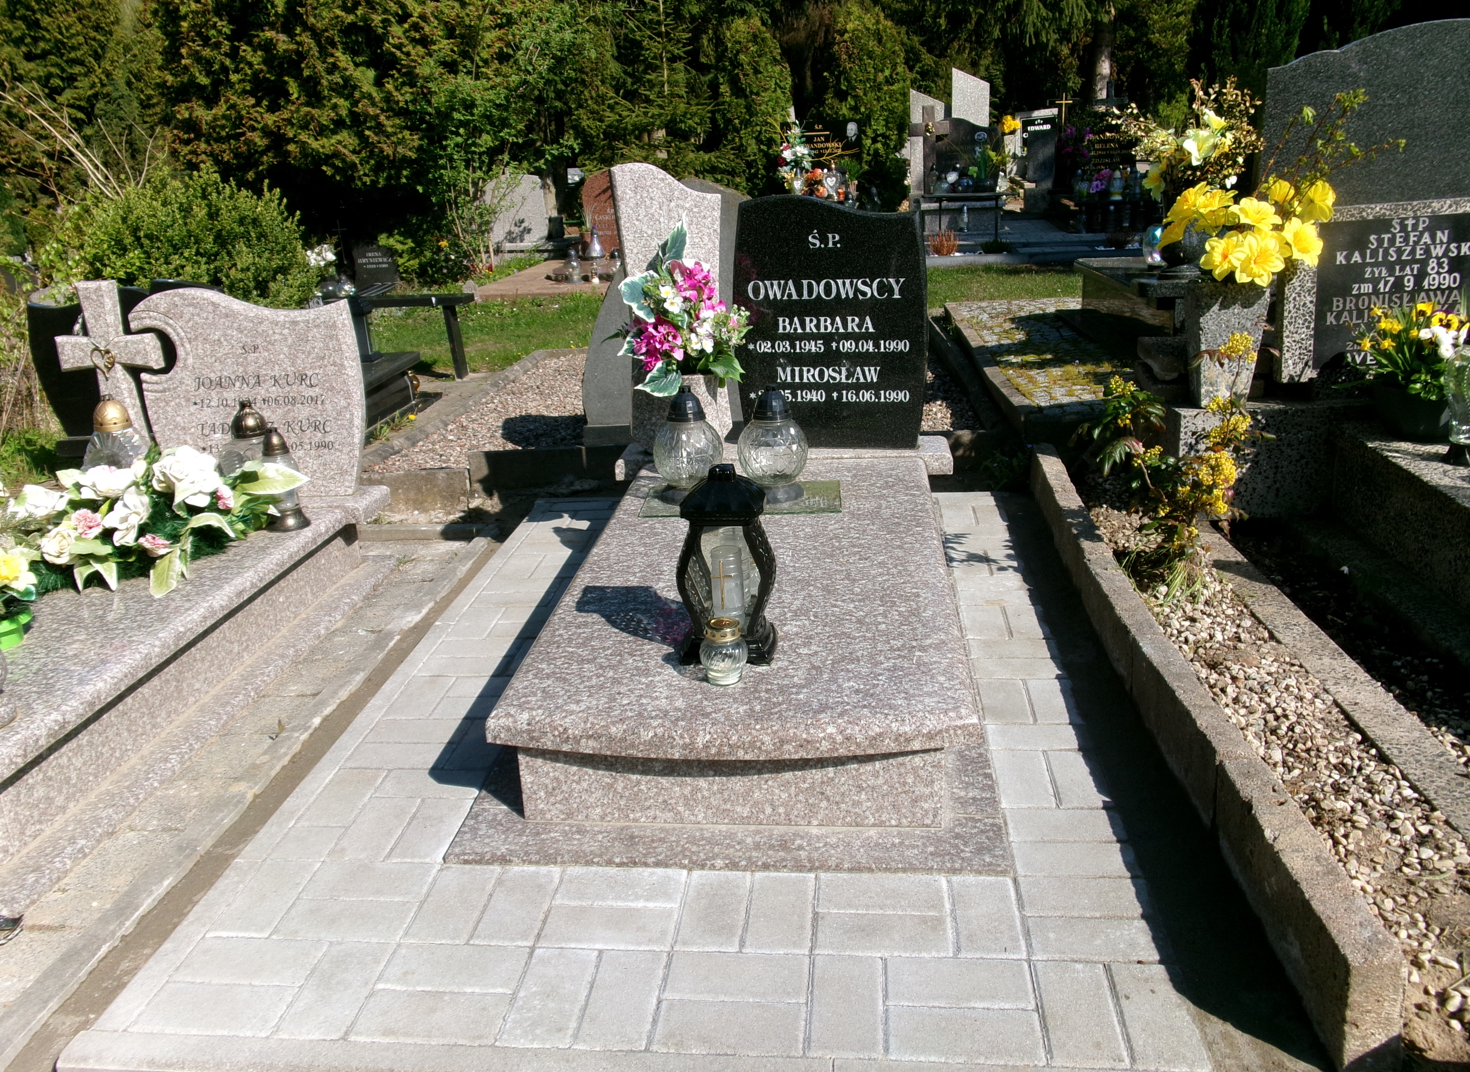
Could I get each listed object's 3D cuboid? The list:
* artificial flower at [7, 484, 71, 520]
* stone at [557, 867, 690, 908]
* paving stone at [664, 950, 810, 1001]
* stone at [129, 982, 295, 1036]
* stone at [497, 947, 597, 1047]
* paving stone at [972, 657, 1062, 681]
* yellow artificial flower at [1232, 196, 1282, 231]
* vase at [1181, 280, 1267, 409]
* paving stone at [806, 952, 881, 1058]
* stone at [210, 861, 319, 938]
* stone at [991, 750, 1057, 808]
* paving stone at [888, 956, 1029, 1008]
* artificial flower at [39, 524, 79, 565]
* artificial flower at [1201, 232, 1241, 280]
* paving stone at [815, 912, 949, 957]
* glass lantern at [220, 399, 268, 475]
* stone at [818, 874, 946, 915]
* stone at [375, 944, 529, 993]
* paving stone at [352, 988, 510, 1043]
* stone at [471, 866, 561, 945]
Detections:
[{"bbox_3d":[-1.623,-0.079,2.771,0.135,0.080,0.110,-9,20,-16],"label":"artificial flower"},{"bbox_3d":[-0.183,0.592,1.917,0.200,0.060,0.100,-1,19,6],"label":"stone"},{"bbox_3d":[0.004,0.646,1.682,0.200,0.055,0.100,-1,19,6],"label":"paving stone"},{"bbox_3d":[-0.715,0.681,1.653,0.200,0.060,0.100,-1,19,6],"label":"stone"},{"bbox_3d":[-0.258,0.674,1.684,0.100,0.060,0.199,-1,19,6],"label":"stone"},{"bbox_3d":[0.616,0.314,2.564,0.200,0.055,0.100,-1,19,6],"label":"paving stone"},{"bbox_3d":[1.291,-0.797,2.942,0.125,0.060,0.100,5,64,23],"label":"yellow artificial flower"},{"bbox_3d":[1.259,-0.496,3.058,0.165,0.300,0.145,-3,18,2],"label":"vase"},{"bbox_3d":[0.151,0.656,1.606,0.100,0.060,0.200,-1,19,6],"label":"paving stone"},{"bbox_3d":[-0.757,0.614,1.932,0.100,0.060,0.200,-1,19,6],"label":"stone"},{"bbox_3d":[0.518,0.462,2.135,0.093,0.060,0.199,-1,19,6],"label":"stone"},{"bbox_3d":[0.306,0.638,1.635,0.200,0.060,0.100,-1,19,6],"label":"paving stone"},{"bbox_3d":[-1.535,0.018,2.700,0.085,0.088,0.070,-16,-6,-35],"label":"artificial flower"},{"bbox_3d":[1.206,-0.693,2.934,0.120,0.120,0.070,5,20,21],"label":"artificial flower"},{"bbox_3d":[0.218,0.611,1.753,0.200,0.055,0.100,-1,19,6],"label":"paving stone"},{"bbox_3d":[-1.244,-0.205,3.086,0.170,0.303,0.170,-1,19,6],"label":"glass lantern"},{"bbox_3d":[0.231,0.587,1.867,0.200,0.060,0.099,-1,19,6],"label":"stone"},{"bbox_3d":[-0.401,0.649,1.720,0.197,0.060,0.095,-1,19,6],"label":"stone"},{"bbox_3d":[-0.419,0.695,1.659,0.200,0.060,0.100,-1,19,6],"label":"paving stone"},{"bbox_3d":[-0.334,0.601,1.851,0.095,0.060,0.193,-1,19,6],"label":"stone"}]

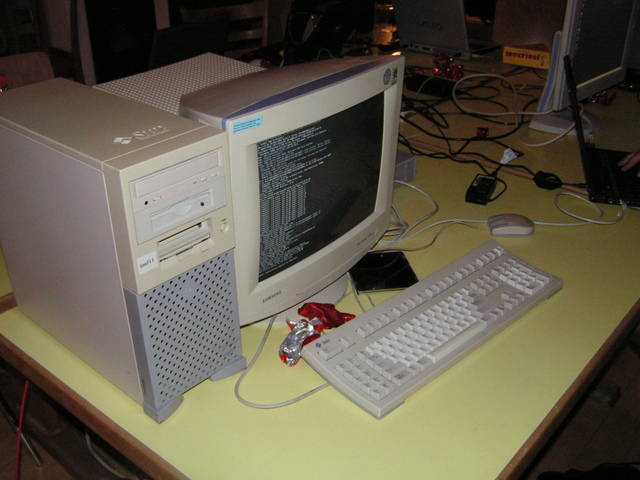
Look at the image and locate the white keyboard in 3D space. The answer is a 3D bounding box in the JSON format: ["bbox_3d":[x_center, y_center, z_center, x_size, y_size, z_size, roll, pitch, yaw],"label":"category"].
[{"bbox_3d":[0.216,0.131,1.213,0.503,0.043,0.166,-24,37,-37],"label":"white keyboard"}]

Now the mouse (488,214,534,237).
[{"bbox_3d":[0.414,-0.038,1.530,0.102,0.036,0.063,0,29,1],"label":"mouse"}]

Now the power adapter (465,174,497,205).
[{"bbox_3d":[0.389,-0.120,1.688,0.047,0.029,0.112,12,31,22],"label":"power adapter"}]

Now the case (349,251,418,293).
[{"bbox_3d":[0.121,0.065,1.372,0.125,0.011,0.139,-5,29,-8],"label":"case"}]

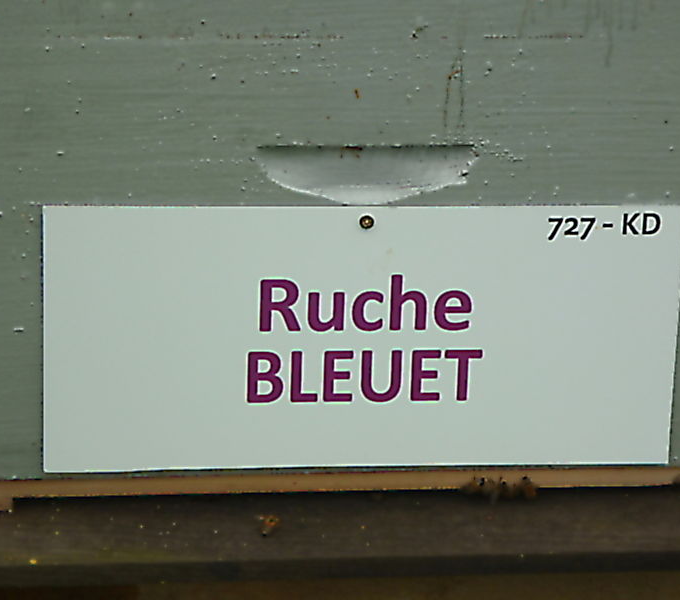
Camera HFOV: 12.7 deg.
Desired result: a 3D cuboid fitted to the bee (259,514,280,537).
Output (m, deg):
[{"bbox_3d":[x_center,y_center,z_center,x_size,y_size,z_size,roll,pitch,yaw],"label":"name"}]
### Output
[{"bbox_3d":[-0.033,0.106,1.425,0.008,0.005,0.013,9,21,19],"label":"bee"}]

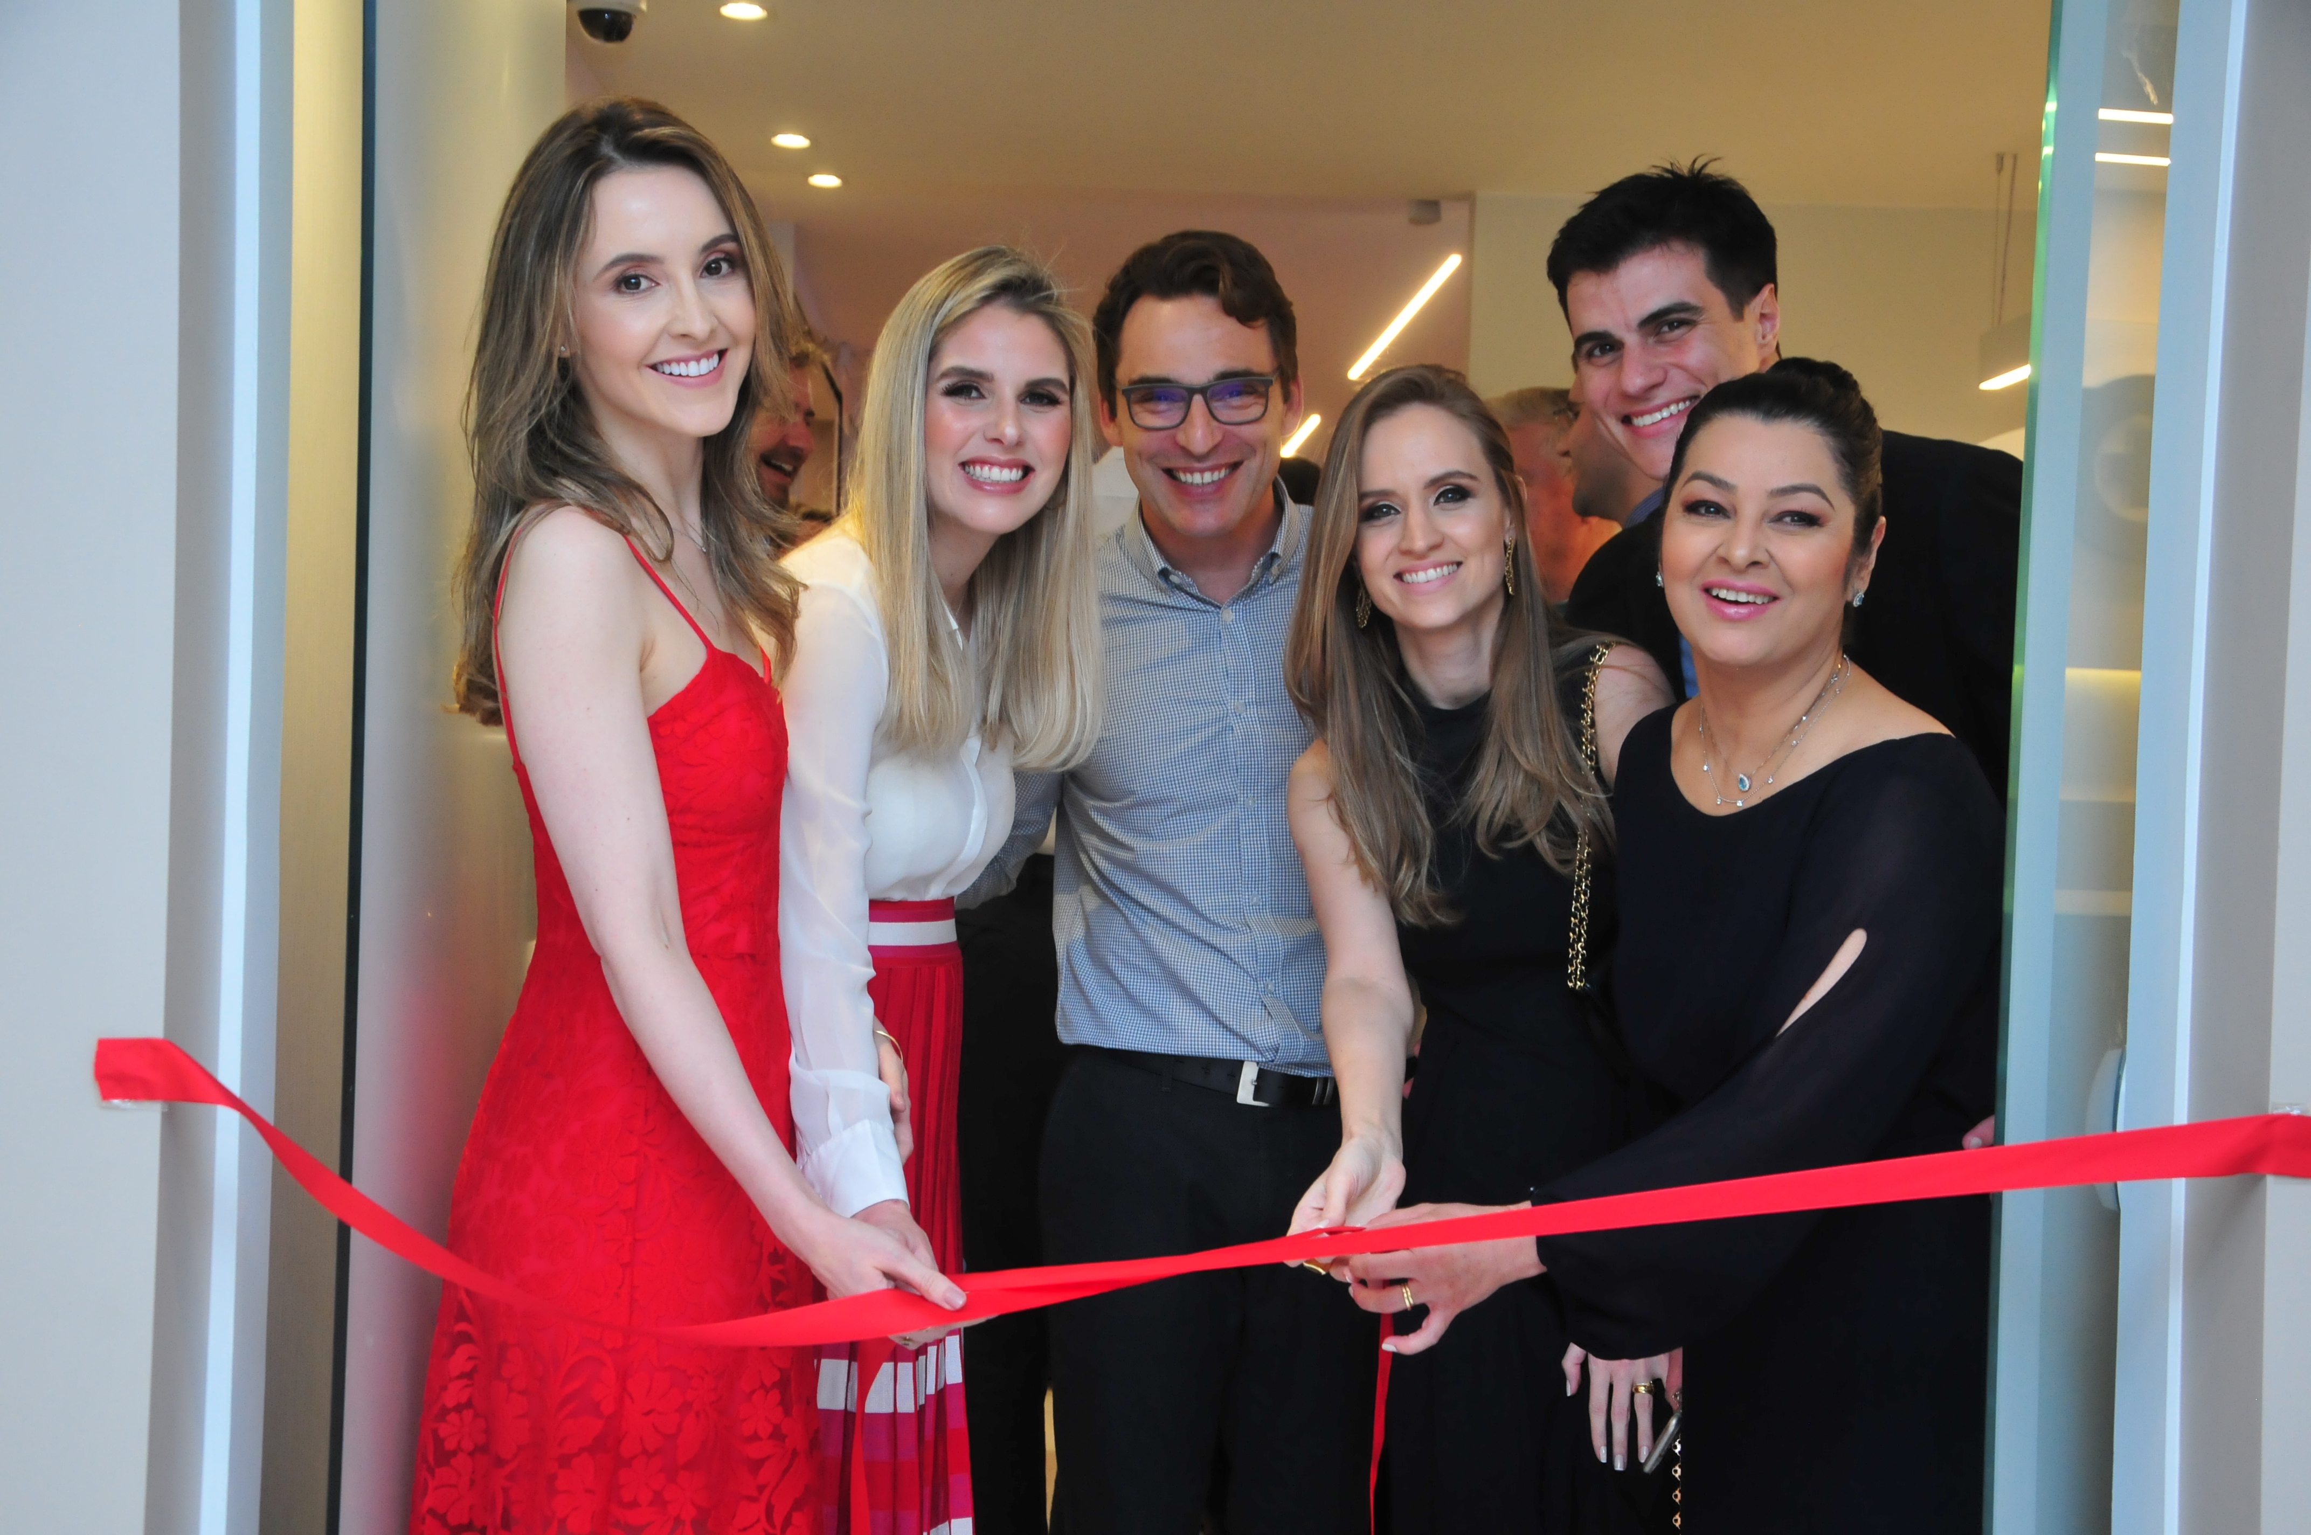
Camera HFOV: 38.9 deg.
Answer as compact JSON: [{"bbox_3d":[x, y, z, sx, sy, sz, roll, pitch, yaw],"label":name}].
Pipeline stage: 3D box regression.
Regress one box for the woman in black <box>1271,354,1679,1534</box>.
[{"bbox_3d":[0.275,0.460,2.870,0.430,1.610,0.430,2,2,18],"label":"woman in black"}]

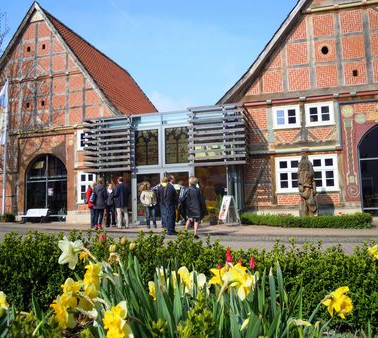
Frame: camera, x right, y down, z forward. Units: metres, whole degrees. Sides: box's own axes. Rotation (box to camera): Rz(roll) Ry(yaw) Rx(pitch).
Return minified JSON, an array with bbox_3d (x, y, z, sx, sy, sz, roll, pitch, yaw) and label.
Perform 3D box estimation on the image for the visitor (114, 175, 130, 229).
[{"bbox_3d":[-2.282,1.167,12.500,0.520,1.770,0.360,0,-5,-18],"label":"visitor"}]

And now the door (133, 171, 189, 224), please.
[{"bbox_3d":[-1.161,1.182,15.100,2.450,2.200,0.150,-3,-5,15],"label":"door"}]

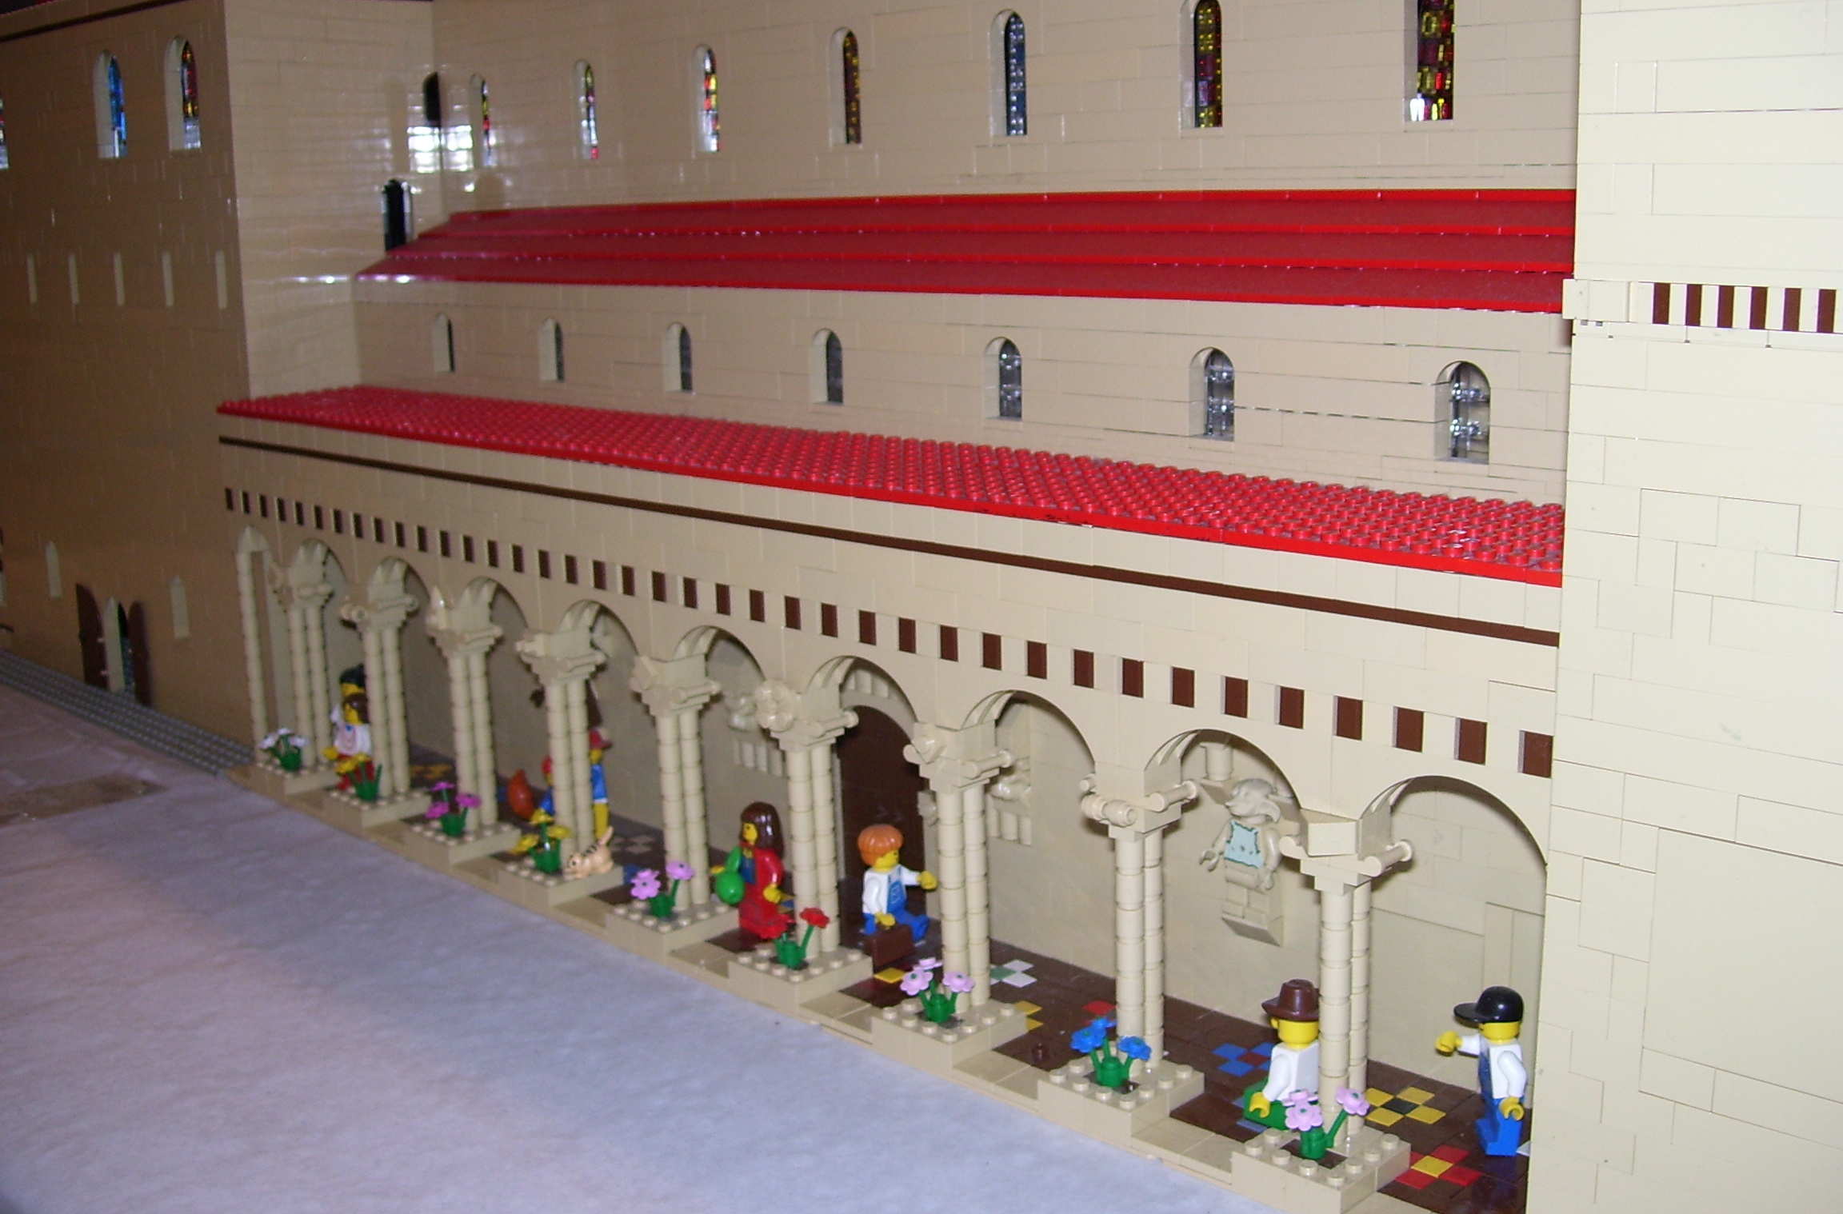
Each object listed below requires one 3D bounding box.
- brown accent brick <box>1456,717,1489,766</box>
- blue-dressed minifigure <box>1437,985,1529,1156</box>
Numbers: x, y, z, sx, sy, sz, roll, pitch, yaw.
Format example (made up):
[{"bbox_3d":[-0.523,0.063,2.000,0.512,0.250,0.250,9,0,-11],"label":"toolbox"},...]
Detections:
[{"bbox_3d":[0.124,0.030,0.425,0.008,0.010,0.008,10,19,43],"label":"brown accent brick"},{"bbox_3d":[0.140,0.115,0.481,0.022,0.043,0.024,0,14,9],"label":"blue-dressed minifigure"}]

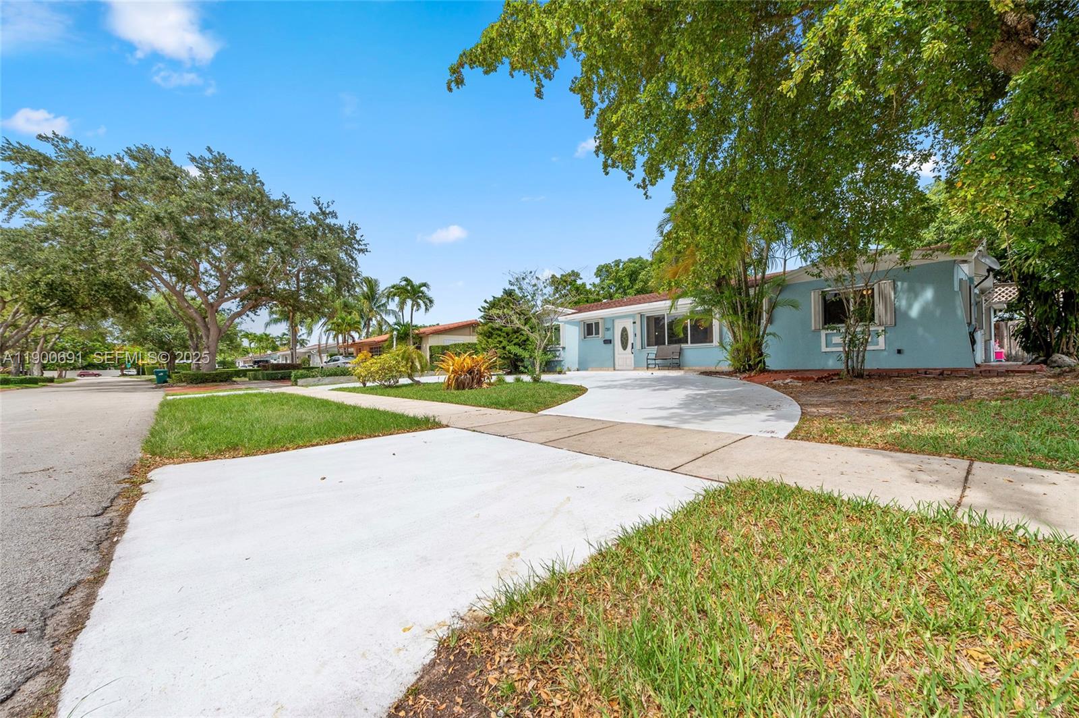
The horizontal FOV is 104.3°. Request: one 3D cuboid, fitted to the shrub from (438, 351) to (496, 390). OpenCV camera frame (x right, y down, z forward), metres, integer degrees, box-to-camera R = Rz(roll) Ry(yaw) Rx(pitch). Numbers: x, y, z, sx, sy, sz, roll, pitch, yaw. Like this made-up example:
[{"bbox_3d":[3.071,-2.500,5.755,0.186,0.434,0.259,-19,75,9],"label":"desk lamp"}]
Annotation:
[{"bbox_3d":[-2.092,0.322,12.100,1.650,1.100,1.450,-1,-1,-10],"label":"shrub"}]

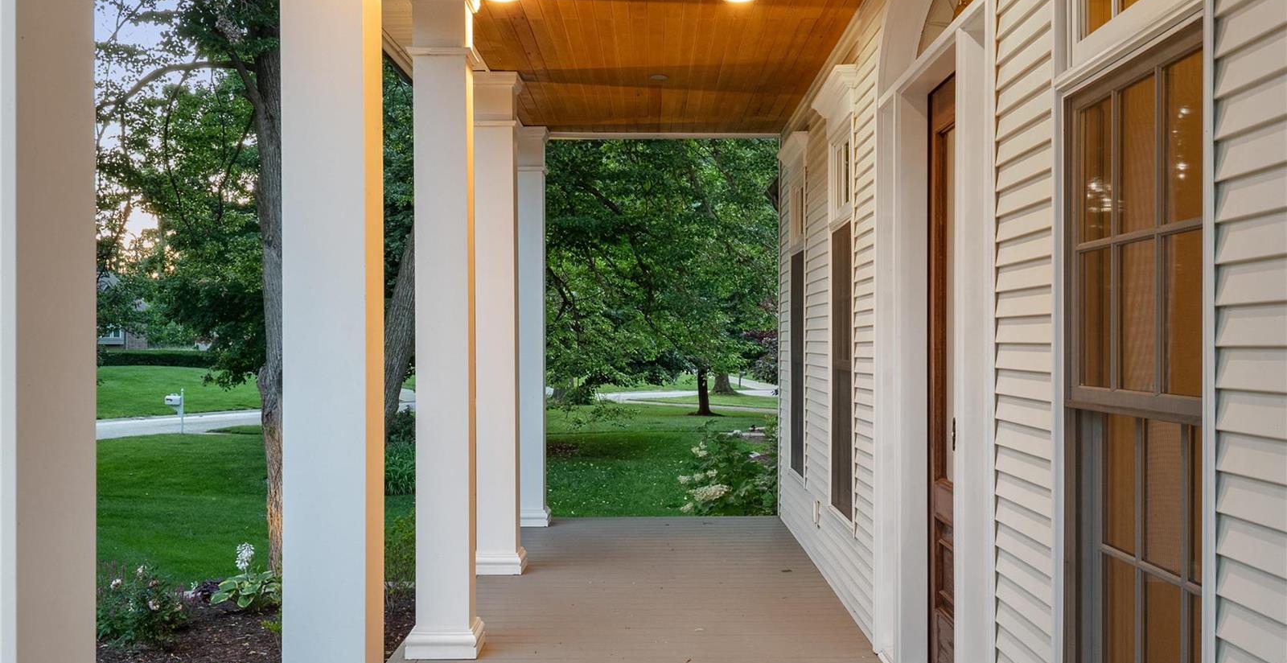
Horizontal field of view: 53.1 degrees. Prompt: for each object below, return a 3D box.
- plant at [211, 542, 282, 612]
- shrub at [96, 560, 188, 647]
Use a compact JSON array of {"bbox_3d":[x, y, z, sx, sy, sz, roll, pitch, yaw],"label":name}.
[{"bbox_3d":[-2.577,1.594,8.400,0.460,0.430,0.440,0,0,0],"label":"plant"},{"bbox_3d":[-2.959,1.592,7.550,0.600,0.490,0.550,0,0,0],"label":"shrub"}]

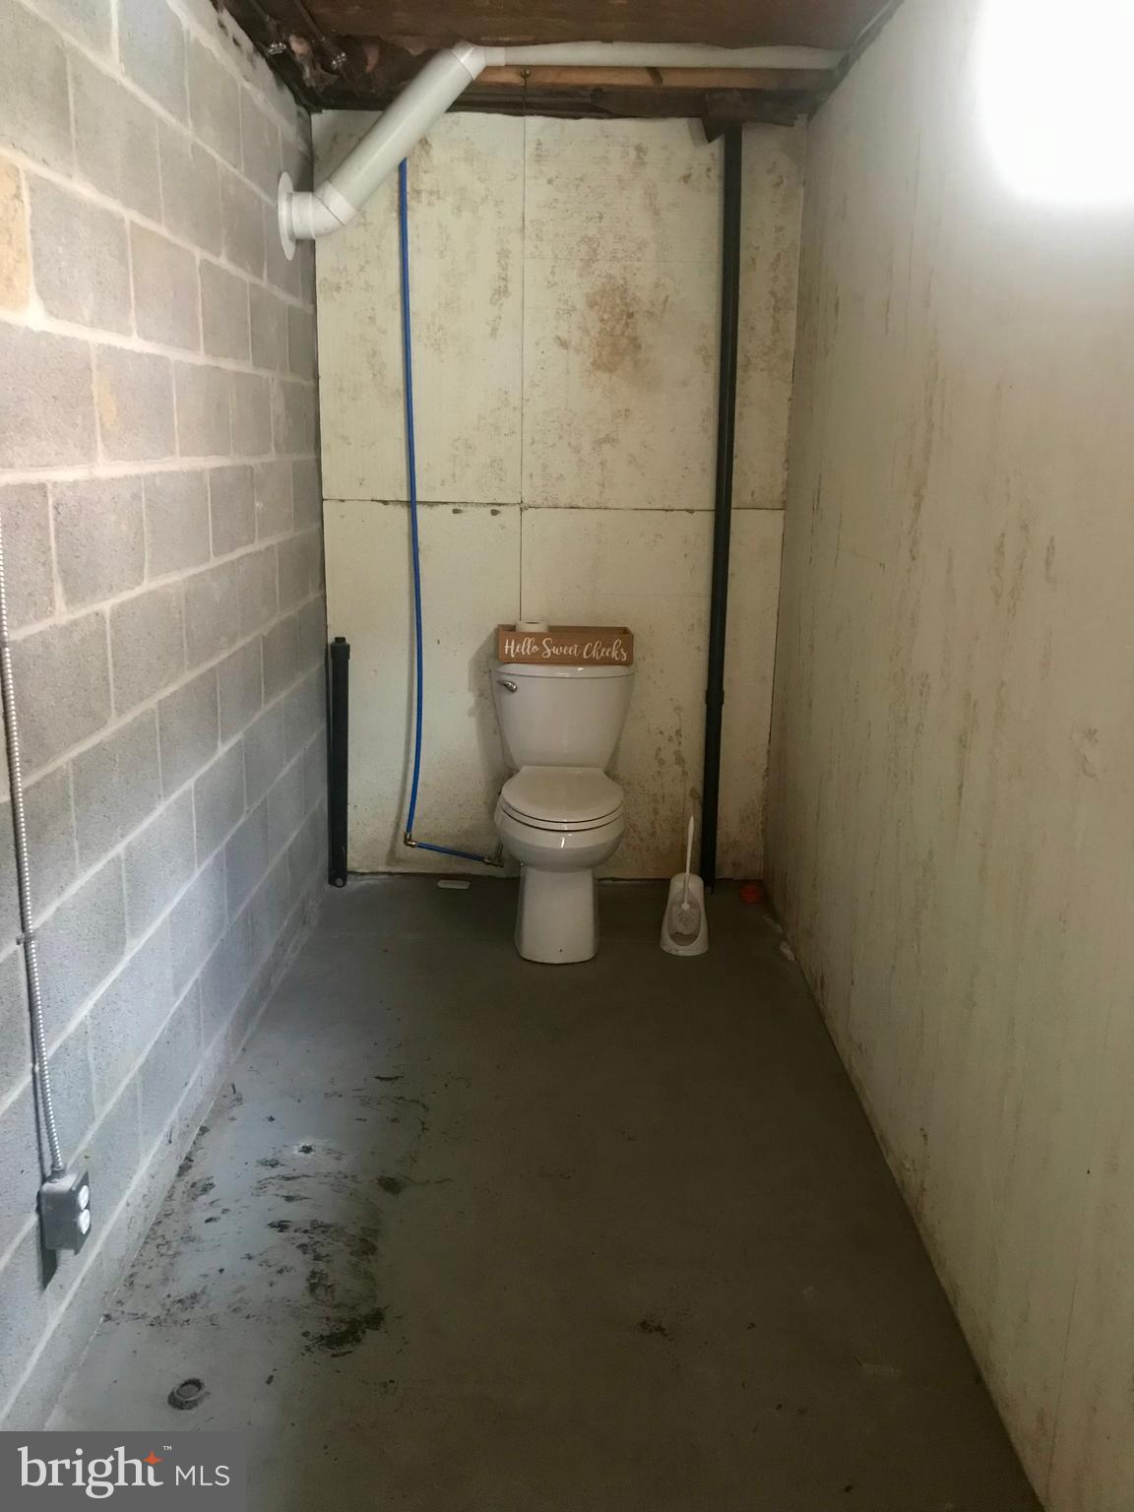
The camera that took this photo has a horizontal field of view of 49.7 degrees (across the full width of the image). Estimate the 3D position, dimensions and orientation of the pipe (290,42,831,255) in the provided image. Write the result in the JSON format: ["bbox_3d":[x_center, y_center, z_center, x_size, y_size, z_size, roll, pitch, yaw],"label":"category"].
[{"bbox_3d":[-0.006,-1.551,3.131,1.439,0.557,0.221,1,15,-1],"label":"pipe"}]

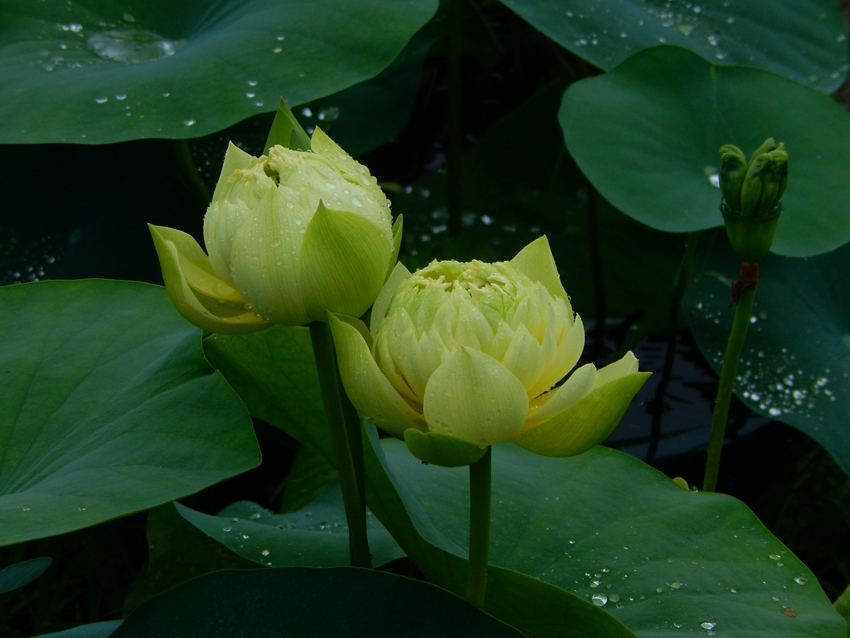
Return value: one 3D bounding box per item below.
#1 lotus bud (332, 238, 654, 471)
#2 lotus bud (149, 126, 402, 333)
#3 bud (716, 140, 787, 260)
[{"bbox_3d":[0.034,0.018,2.200,0.168,0.108,0.142,0,20,0],"label":"lotus bud"},{"bbox_3d":[-0.079,-0.049,2.250,0.137,0.108,0.118,-9,20,0],"label":"lotus bud"},{"bbox_3d":[0.188,-0.069,2.380,0.039,0.070,0.038,6,20,0],"label":"bud"}]

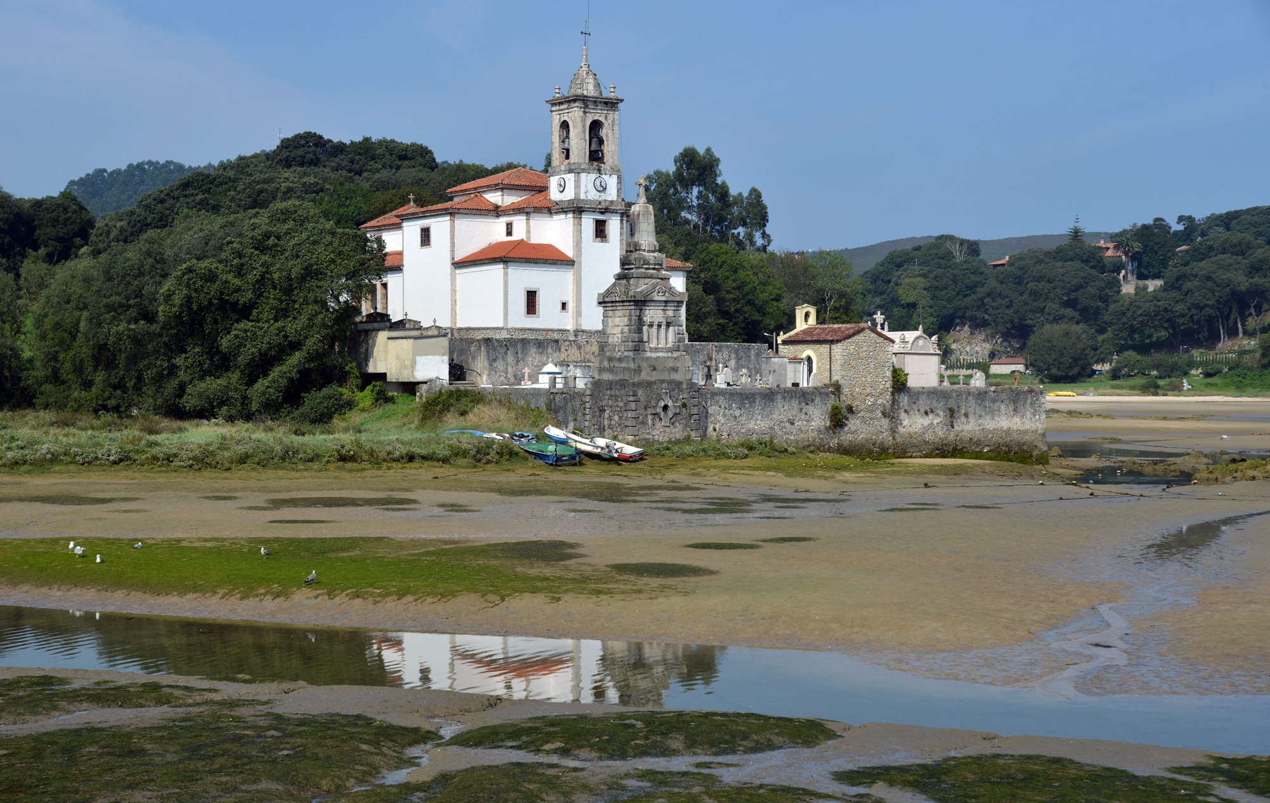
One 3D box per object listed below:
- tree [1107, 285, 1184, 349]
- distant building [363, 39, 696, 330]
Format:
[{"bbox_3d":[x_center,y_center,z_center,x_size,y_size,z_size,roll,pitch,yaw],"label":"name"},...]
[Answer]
[{"bbox_3d":[117.051,-19.001,445.000,18.000,14.800,16.000,0,0,0],"label":"tree"},{"bbox_3d":[-9.905,-16.104,155.985,16.900,21.820,26.800,0,1,-34],"label":"distant building"}]

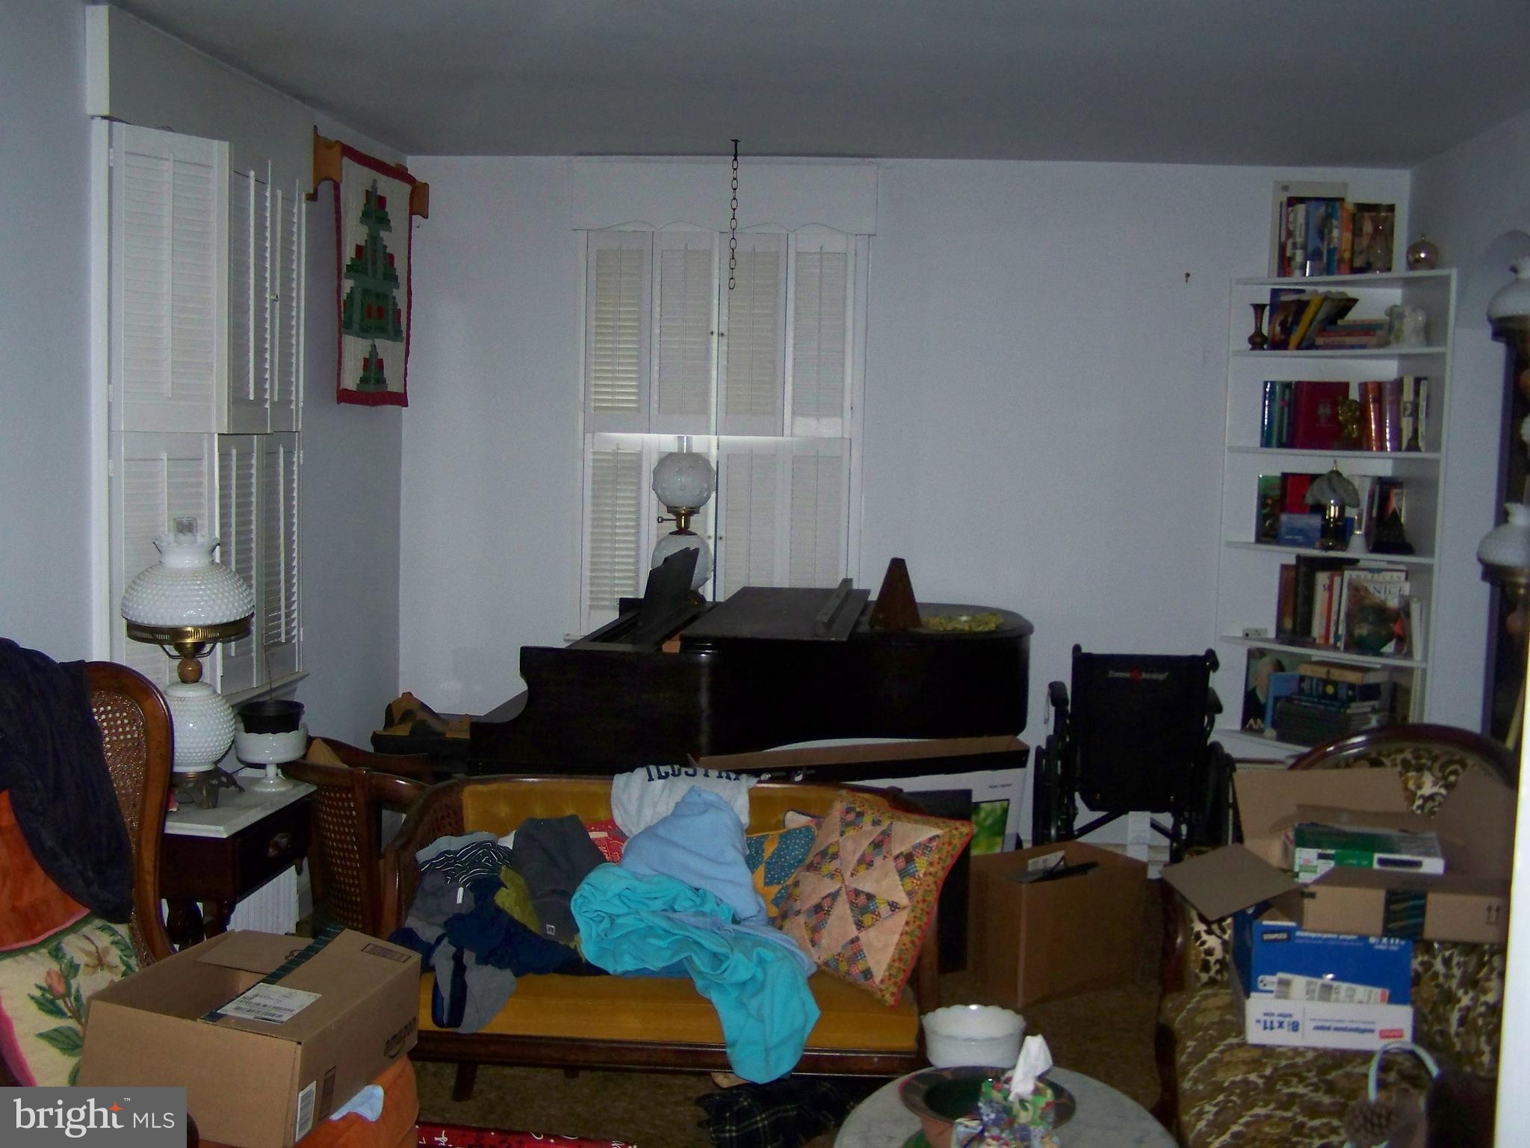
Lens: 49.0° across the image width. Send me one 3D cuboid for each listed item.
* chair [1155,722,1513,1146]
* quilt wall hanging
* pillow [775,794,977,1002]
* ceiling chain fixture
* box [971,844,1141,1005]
[{"bbox_3d":[1.208,0.790,3.134,0.740,0.950,0.850,4,5,27],"label":"chair"},{"bbox_3d":[-1.268,-0.951,5.435,0.060,0.810,0.760,2,4,5],"label":"quilt wall hanging"},{"bbox_3d":[0.194,0.638,3.340,0.380,0.385,0.130,17,-12,34],"label":"pillow"},{"bbox_3d":[-0.107,-1.255,5.900,0.030,0.525,0.030,2,5,5],"label":"ceiling chain fixture"},{"bbox_3d":[0.859,1.042,5.038,0.446,0.368,0.285,-1,6,-31],"label":"box"}]

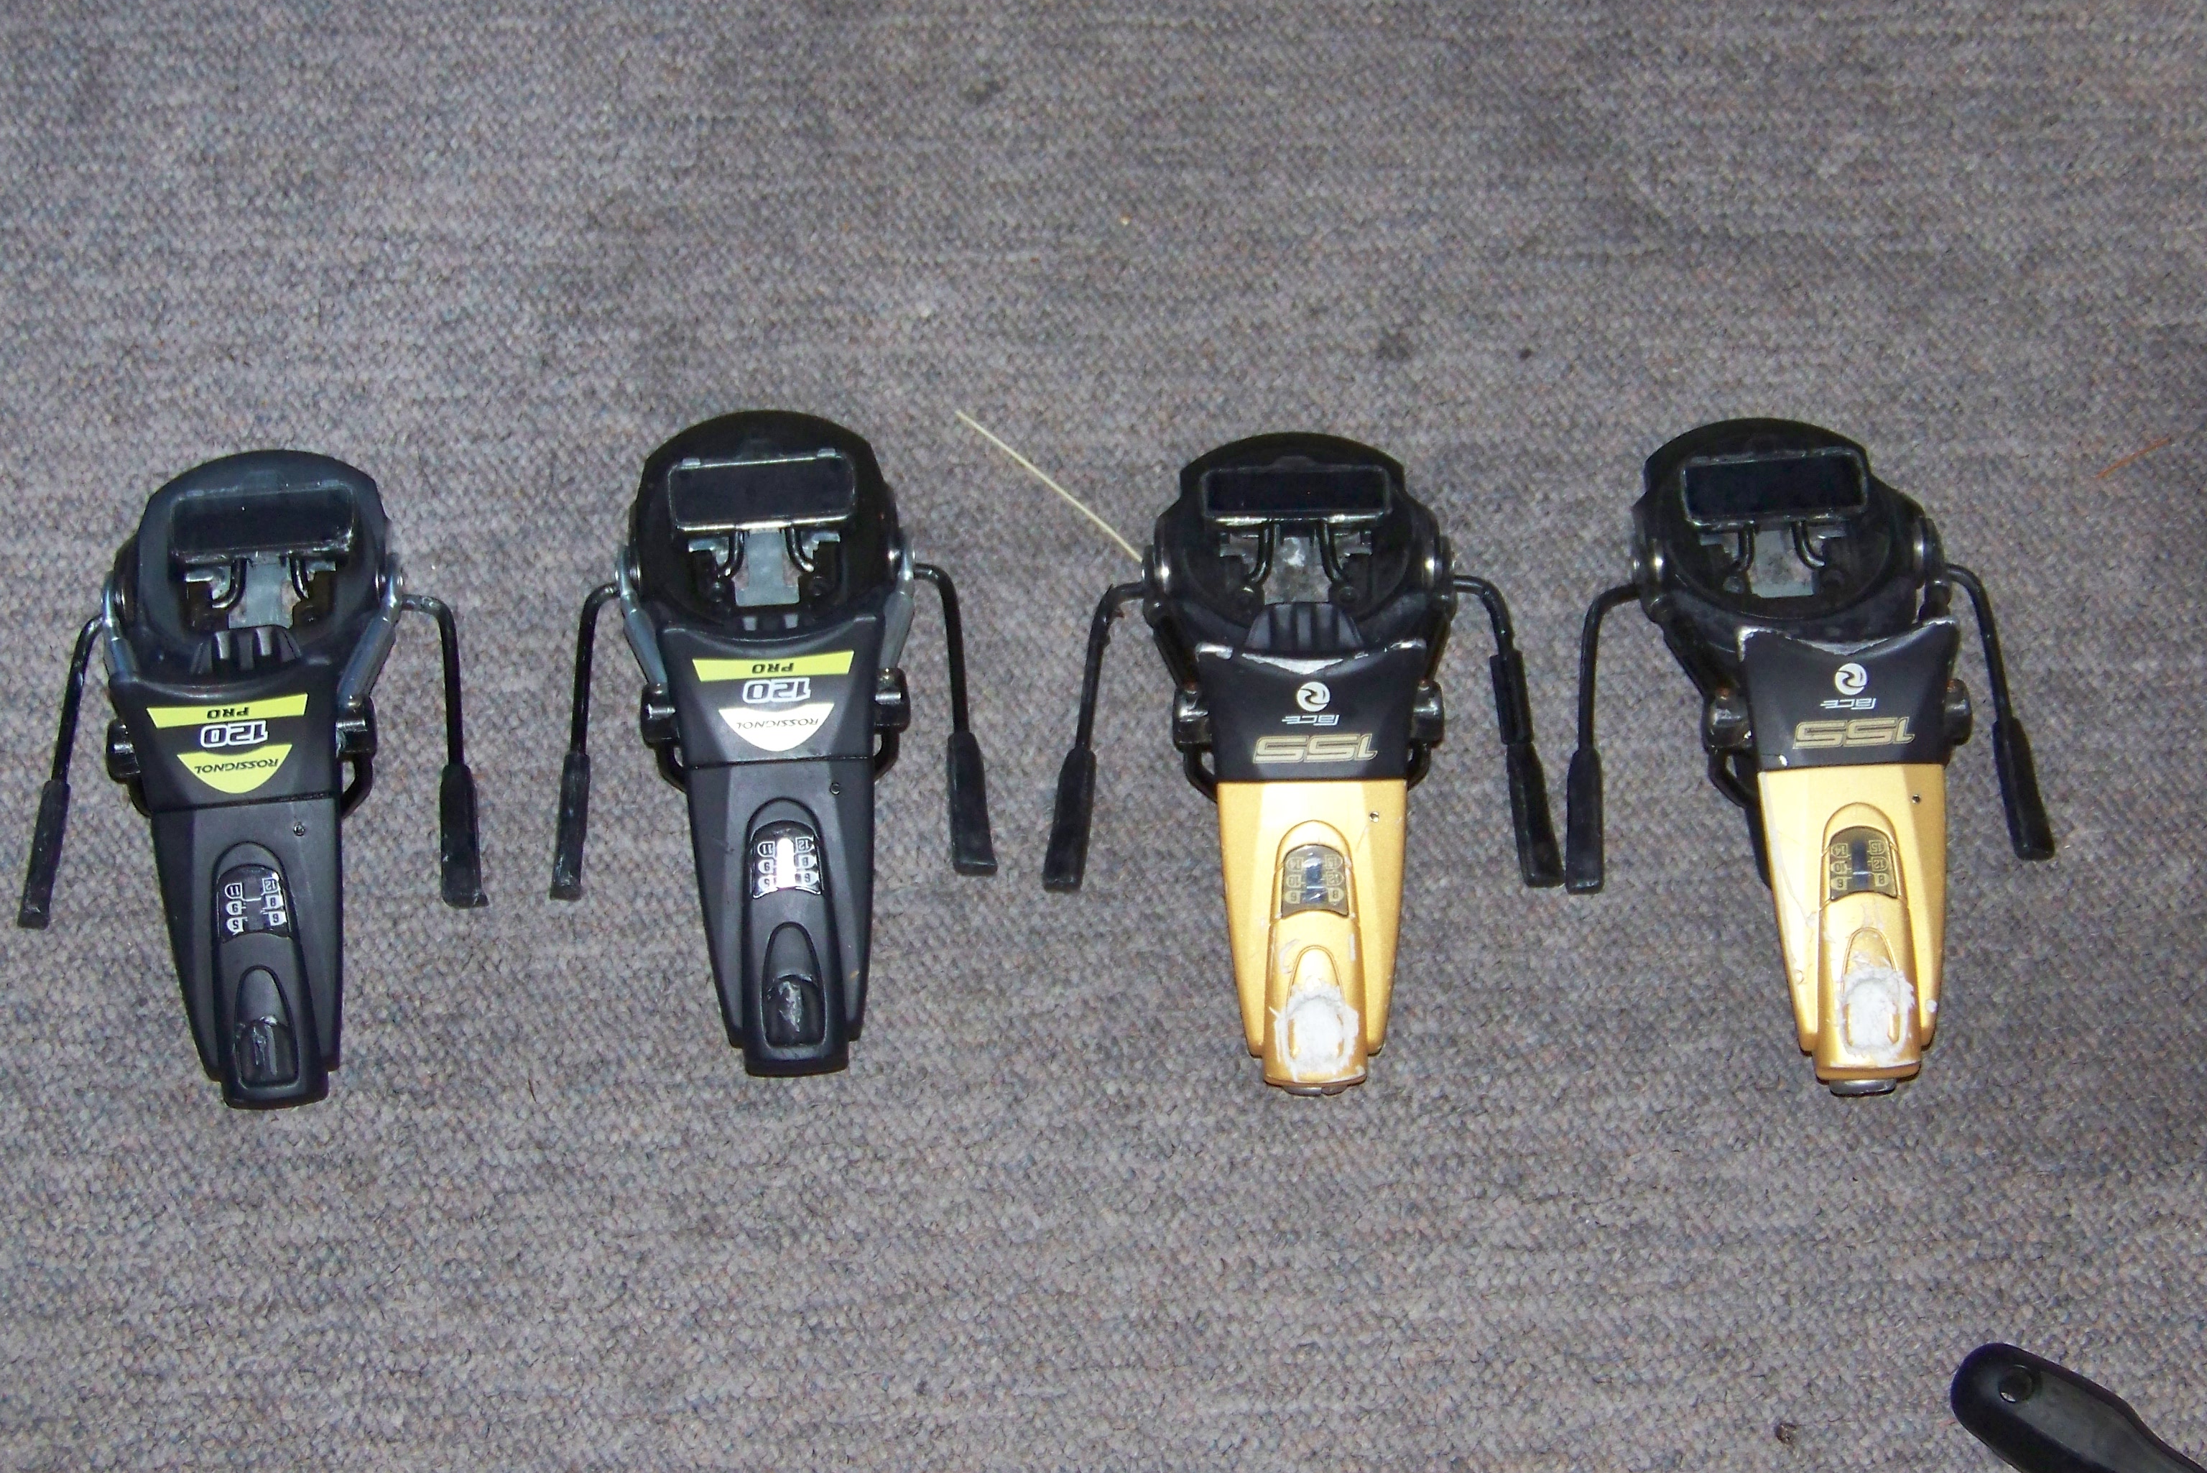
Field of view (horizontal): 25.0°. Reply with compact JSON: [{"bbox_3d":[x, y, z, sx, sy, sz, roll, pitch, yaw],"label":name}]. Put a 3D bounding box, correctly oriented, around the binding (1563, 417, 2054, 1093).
[{"bbox_3d":[0.195,-0.004,1.387,0.137,0.064,0.210,-5,65,-2],"label":"binding"}]

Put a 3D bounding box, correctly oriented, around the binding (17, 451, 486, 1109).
[{"bbox_3d":[-0.240,0.002,1.384,0.130,0.064,0.203,-4,65,-2],"label":"binding"}]

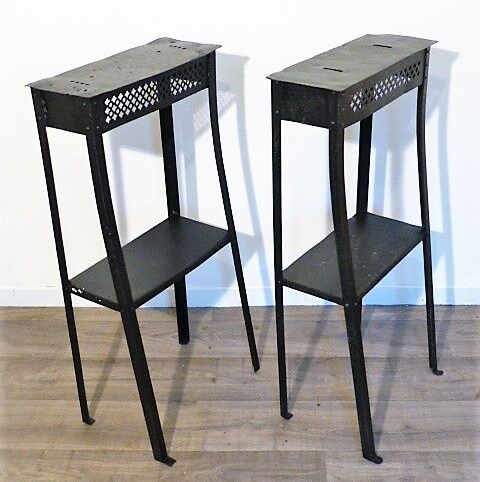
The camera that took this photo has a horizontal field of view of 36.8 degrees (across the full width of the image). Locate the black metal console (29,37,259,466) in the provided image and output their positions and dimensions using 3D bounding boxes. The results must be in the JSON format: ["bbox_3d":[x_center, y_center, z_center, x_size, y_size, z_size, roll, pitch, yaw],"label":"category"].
[{"bbox_3d":[-0.190,0.028,1.688,0.297,0.880,0.414,17,34,31],"label":"black metal console"}]

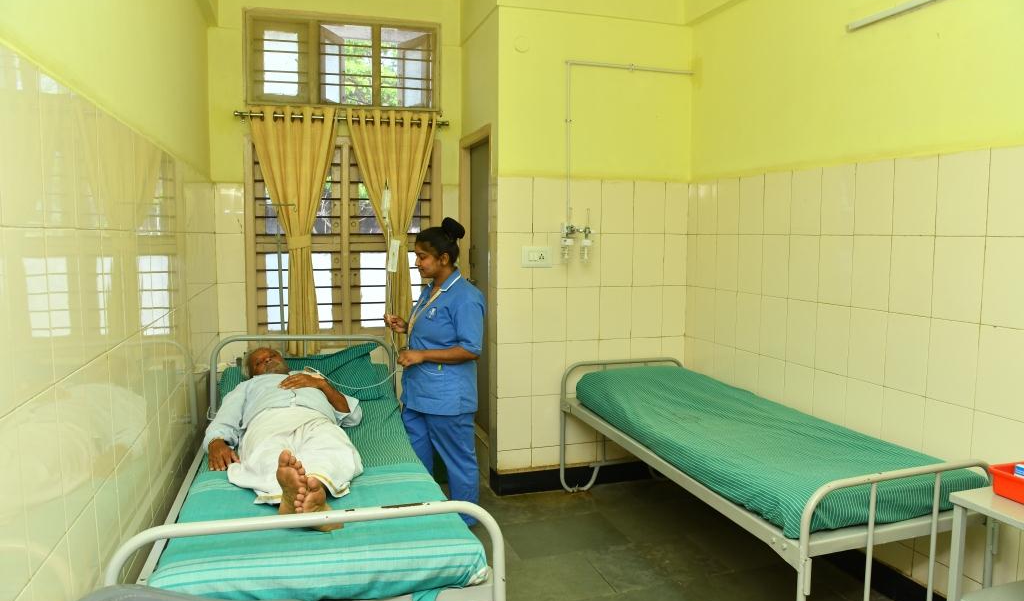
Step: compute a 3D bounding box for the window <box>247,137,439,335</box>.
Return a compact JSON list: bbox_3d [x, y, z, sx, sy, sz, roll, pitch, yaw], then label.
[{"bbox_3d":[-1.042,-0.377,4.340,1.195,1.295,0.110,-2,6,-18],"label":"window"}]

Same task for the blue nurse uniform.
[{"bbox_3d":[-0.342,0.469,3.367,0.390,1.260,0.440,-2,6,-18],"label":"blue nurse uniform"}]

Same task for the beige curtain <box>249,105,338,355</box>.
[{"bbox_3d":[-1.303,-0.409,4.151,0.503,1.505,0.120,-2,6,-18],"label":"beige curtain"}]

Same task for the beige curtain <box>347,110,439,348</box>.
[{"bbox_3d":[-0.743,-0.428,4.333,0.552,1.510,0.120,-2,6,-18],"label":"beige curtain"}]

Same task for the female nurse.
[{"bbox_3d":[-0.375,0.358,3.346,0.460,1.525,0.460,-2,6,-18],"label":"female nurse"}]

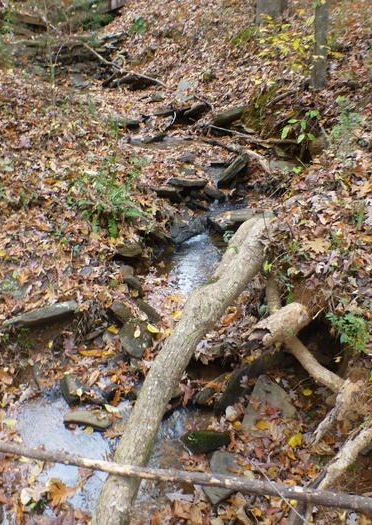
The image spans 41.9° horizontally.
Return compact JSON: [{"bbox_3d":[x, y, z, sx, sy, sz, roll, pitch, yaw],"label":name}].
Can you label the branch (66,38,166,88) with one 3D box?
[{"bbox_3d":[-0.980,-2.759,6.700,1.931,0.120,0.200,33,33,24],"label":"branch"}]

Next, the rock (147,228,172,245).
[{"bbox_3d":[-0.169,-0.166,3.100,0.170,0.070,0.140,0,19,0],"label":"rock"}]

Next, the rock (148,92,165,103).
[{"bbox_3d":[-0.419,-2.346,6.900,0.220,0.110,0.200,0,19,0],"label":"rock"}]

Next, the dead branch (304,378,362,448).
[{"bbox_3d":[0.622,0.640,2.050,0.319,0.070,0.075,-48,36,-11],"label":"dead branch"}]

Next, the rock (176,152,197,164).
[{"bbox_3d":[0.006,-1.200,5.600,0.220,0.080,0.180,0,29,0],"label":"rock"}]

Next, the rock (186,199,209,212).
[{"bbox_3d":[0.110,-0.546,4.650,0.200,0.080,0.150,0,21,0],"label":"rock"}]

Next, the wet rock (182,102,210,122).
[{"bbox_3d":[0.121,-1.916,6.200,0.320,0.220,0.250,0,19,0],"label":"wet rock"}]

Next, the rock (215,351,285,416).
[{"bbox_3d":[0.303,0.561,2.285,0.419,0.110,0.130,-32,34,-33],"label":"rock"}]

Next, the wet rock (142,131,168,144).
[{"bbox_3d":[-0.352,-1.442,5.600,0.290,0.130,0.200,0,19,0],"label":"wet rock"}]

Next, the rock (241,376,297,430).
[{"bbox_3d":[0.456,0.764,2.650,0.270,0.080,0.310,0,39,0],"label":"rock"}]

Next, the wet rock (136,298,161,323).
[{"bbox_3d":[-0.194,0.246,2.500,0.075,0.060,0.183,-14,32,-34],"label":"wet rock"}]

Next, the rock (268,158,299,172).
[{"bbox_3d":[0.834,-0.830,4.150,0.280,0.090,0.200,0,19,0],"label":"rock"}]

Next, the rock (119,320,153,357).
[{"bbox_3d":[-0.286,0.436,2.750,0.190,0.140,0.170,0,19,0],"label":"rock"}]

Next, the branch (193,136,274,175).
[{"bbox_3d":[0.411,-0.963,4.350,0.140,0.080,0.896,-19,41,-43],"label":"branch"}]

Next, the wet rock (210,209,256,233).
[{"bbox_3d":[0.431,-0.381,4.400,0.410,0.110,0.260,0,21,0],"label":"wet rock"}]

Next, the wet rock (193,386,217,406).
[{"bbox_3d":[0.105,0.759,2.750,0.135,0.075,0.110,0,21,0],"label":"wet rock"}]

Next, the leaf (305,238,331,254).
[{"bbox_3d":[0.718,-0.087,2.650,0.140,0.030,0.110,-13,32,0],"label":"leaf"}]

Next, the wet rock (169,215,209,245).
[{"bbox_3d":[0.028,-0.265,3.900,0.300,0.170,0.250,0,19,0],"label":"wet rock"}]

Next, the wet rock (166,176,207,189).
[{"bbox_3d":[0.005,-0.775,4.700,0.380,0.080,0.220,0,19,0],"label":"wet rock"}]

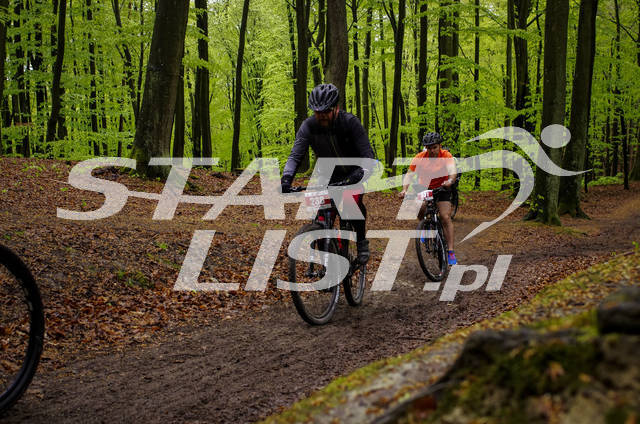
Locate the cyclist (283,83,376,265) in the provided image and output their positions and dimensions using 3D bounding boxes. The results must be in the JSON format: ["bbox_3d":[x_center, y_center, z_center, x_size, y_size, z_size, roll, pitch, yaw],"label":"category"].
[{"bbox_3d":[0.130,-0.280,7.120,0.720,1.390,0.820,2,0,19],"label":"cyclist"}]

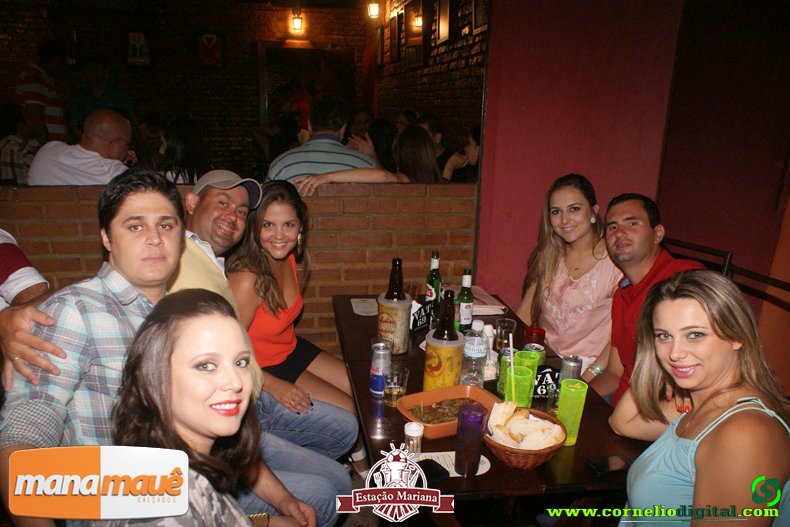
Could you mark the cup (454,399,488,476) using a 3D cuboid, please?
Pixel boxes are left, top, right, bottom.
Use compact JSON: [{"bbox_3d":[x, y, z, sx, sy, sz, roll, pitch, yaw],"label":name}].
[{"bbox_3d":[0.166,0.387,1.296,0.063,0.153,0.063,2,15,0],"label":"cup"}]

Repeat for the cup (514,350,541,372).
[{"bbox_3d":[0.343,0.318,1.565,0.063,0.153,0.063,2,15,0],"label":"cup"}]

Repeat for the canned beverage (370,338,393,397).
[{"bbox_3d":[-0.036,0.289,1.607,0.054,0.135,0.054,2,14,0],"label":"canned beverage"}]

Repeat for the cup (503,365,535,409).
[{"bbox_3d":[0.306,0.340,1.480,0.063,0.153,0.063,2,15,0],"label":"cup"}]

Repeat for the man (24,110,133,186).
[{"bbox_3d":[-1.373,-0.112,2.932,0.540,1.270,0.780,15,19,40],"label":"man"}]

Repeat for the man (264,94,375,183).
[{"bbox_3d":[-0.368,-0.197,3.124,0.540,1.300,0.750,3,14,2],"label":"man"}]

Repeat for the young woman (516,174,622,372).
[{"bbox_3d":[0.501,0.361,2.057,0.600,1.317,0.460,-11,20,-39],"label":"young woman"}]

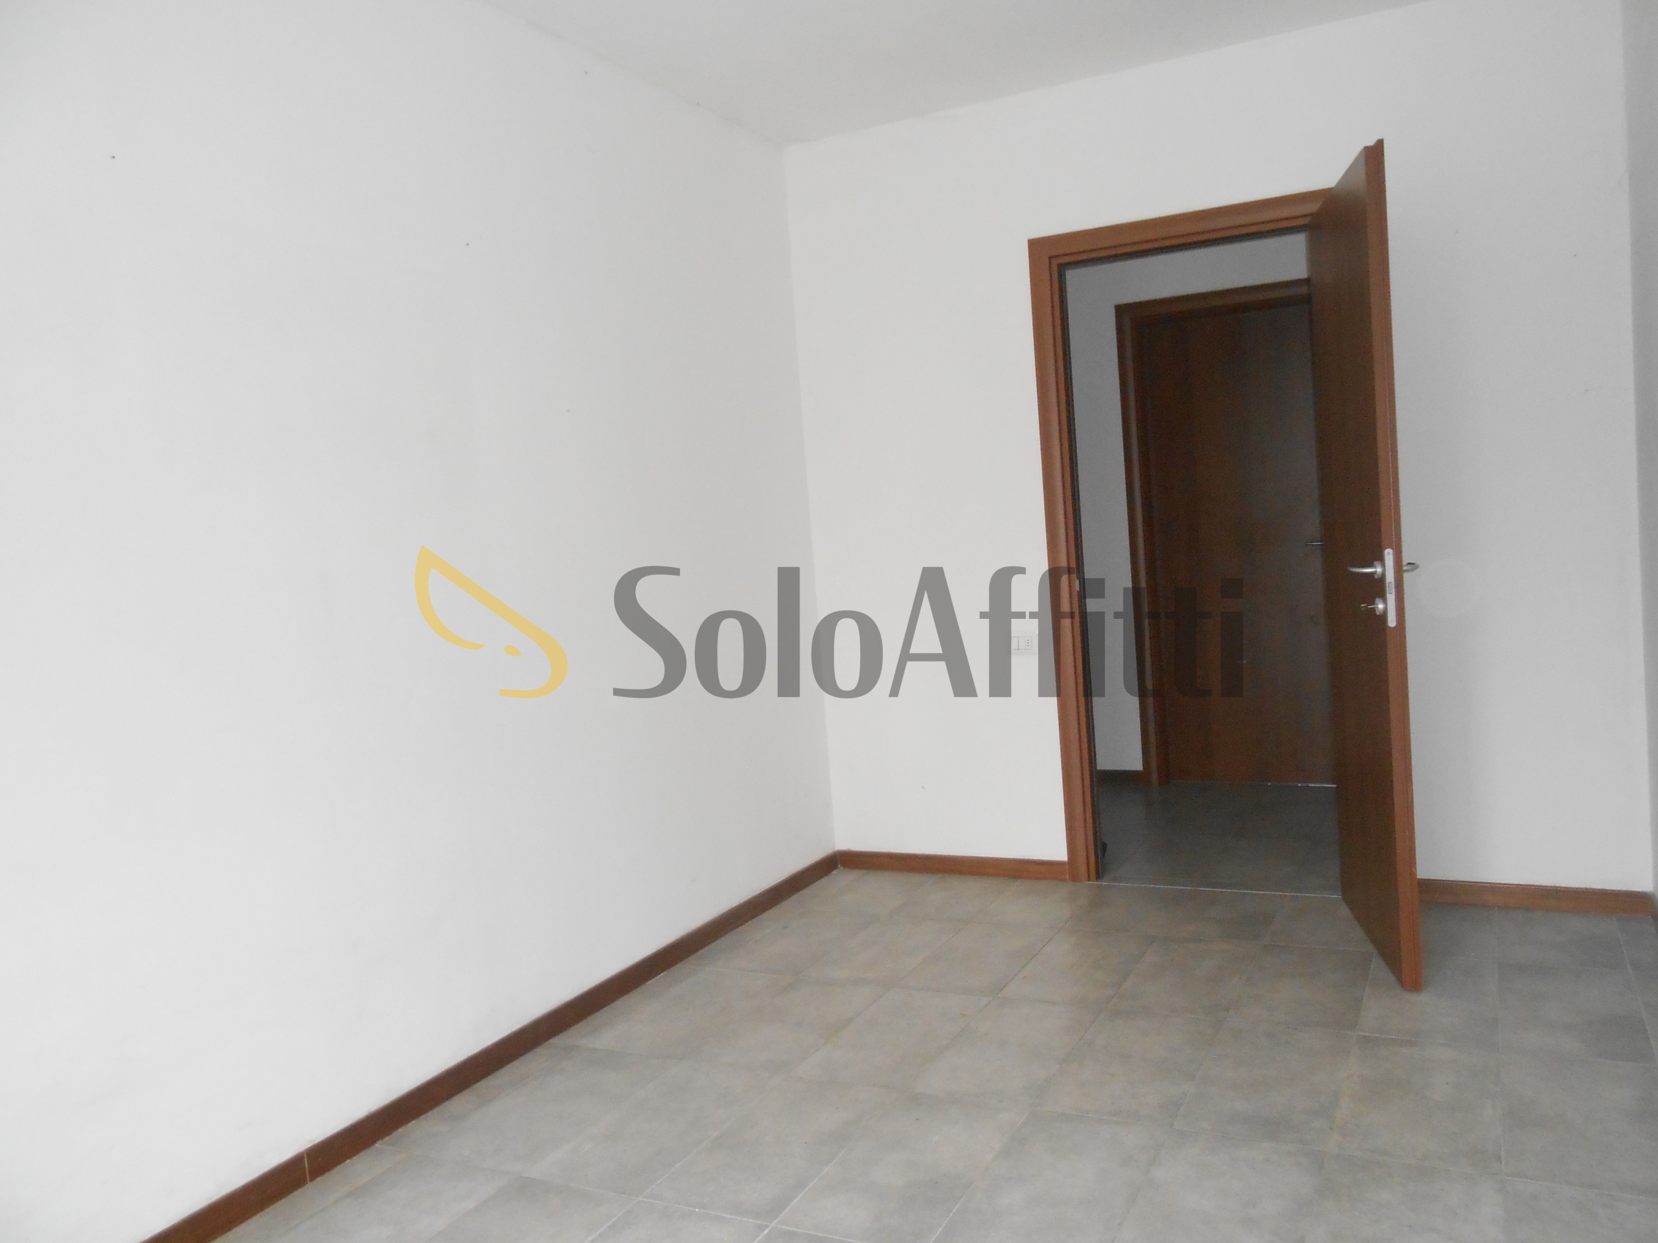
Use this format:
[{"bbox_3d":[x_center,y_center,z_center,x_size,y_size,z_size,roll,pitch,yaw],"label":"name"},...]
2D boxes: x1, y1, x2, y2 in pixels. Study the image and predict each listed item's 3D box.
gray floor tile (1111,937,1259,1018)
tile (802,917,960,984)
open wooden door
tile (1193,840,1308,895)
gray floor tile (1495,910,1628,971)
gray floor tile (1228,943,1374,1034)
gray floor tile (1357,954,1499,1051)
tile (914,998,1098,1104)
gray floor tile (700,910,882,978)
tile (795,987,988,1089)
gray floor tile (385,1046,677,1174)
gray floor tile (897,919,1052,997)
[{"bbox_3d":[0.968,0.957,3.363,0.298,0.010,0.593,-3,4,28],"label":"gray floor tile"},{"bbox_3d":[0.187,1.014,3.855,0.300,0.010,0.601,-3,4,27],"label":"tile"},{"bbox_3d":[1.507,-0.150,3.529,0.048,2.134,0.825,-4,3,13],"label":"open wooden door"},{"bbox_3d":[1.522,0.867,4.448,0.299,0.010,0.600,-3,4,27],"label":"tile"},{"bbox_3d":[2.051,0.895,3.520,0.300,0.010,0.522,-3,4,27],"label":"gray floor tile"},{"bbox_3d":[1.230,0.945,3.226,0.298,0.010,0.593,-3,4,28],"label":"gray floor tile"},{"bbox_3d":[1.526,0.956,3.159,0.300,0.010,0.601,-3,4,27],"label":"gray floor tile"},{"bbox_3d":[0.447,1.043,3.042,0.300,0.010,0.601,-3,4,27],"label":"tile"},{"bbox_3d":[-0.097,1.026,4.002,0.300,0.010,0.601,-3,4,27],"label":"gray floor tile"},{"bbox_3d":[0.171,1.033,3.114,0.298,0.010,0.593,-3,4,28],"label":"tile"},{"bbox_3d":[-0.628,1.116,2.885,0.299,0.010,0.598,-3,4,27],"label":"gray floor tile"},{"bbox_3d":[0.443,0.983,3.638,0.298,0.010,0.593,-3,4,28],"label":"gray floor tile"}]

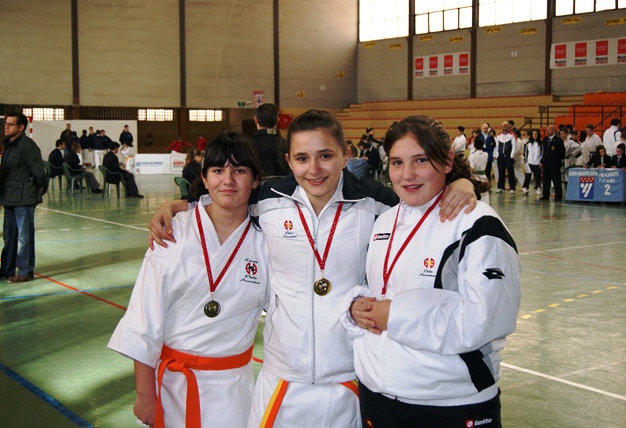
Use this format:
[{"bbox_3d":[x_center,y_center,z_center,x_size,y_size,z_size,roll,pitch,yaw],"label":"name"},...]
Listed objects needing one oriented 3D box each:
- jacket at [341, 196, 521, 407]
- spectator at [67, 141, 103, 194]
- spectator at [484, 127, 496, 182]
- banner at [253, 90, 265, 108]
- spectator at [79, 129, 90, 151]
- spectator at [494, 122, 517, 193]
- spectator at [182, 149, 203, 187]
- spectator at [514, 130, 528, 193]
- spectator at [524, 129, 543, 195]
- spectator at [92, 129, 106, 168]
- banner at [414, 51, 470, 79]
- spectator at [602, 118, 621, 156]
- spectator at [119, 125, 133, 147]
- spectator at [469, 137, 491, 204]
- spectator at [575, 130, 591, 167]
[{"bbox_3d":[0.314,0.226,2.450,0.490,0.555,0.360,4,6,38],"label":"jacket"},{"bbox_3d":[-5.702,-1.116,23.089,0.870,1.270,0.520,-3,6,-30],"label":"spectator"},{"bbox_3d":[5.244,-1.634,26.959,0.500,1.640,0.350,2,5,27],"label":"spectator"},{"bbox_3d":[-2.572,-5.513,44.415,0.635,0.860,0.030,-4,6,-35],"label":"banner"},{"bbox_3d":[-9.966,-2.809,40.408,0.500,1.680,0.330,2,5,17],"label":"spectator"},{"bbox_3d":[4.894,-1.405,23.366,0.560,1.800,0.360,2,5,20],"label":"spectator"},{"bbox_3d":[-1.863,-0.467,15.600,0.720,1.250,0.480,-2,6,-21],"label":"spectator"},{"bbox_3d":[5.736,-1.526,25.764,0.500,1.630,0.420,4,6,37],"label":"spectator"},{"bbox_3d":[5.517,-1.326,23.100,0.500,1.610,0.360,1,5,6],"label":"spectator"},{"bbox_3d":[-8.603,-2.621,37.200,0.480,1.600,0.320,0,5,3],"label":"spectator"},{"bbox_3d":[5.913,-6.813,42.573,0.030,0.980,3.600,-4,6,-35],"label":"banner"},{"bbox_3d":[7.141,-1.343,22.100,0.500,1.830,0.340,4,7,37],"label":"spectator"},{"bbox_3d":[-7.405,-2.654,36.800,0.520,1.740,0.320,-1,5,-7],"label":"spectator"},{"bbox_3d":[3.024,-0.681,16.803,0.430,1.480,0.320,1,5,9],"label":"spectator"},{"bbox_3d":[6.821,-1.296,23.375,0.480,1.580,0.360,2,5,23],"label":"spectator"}]

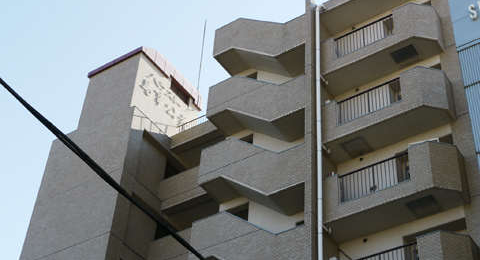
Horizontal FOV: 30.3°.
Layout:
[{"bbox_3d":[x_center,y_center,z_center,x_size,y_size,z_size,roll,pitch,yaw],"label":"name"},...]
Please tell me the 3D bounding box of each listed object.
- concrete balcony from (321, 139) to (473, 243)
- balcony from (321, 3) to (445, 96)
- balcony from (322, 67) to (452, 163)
[{"bbox_3d":[3.779,1.518,21.903,3.465,1.449,0.949,-22,-50,25],"label":"concrete balcony"},{"bbox_3d":[4.069,-2.394,25.650,3.465,1.449,0.949,-22,-50,25],"label":"balcony"},{"bbox_3d":[3.924,-0.438,23.776,3.465,1.449,0.949,-22,-50,25],"label":"balcony"}]

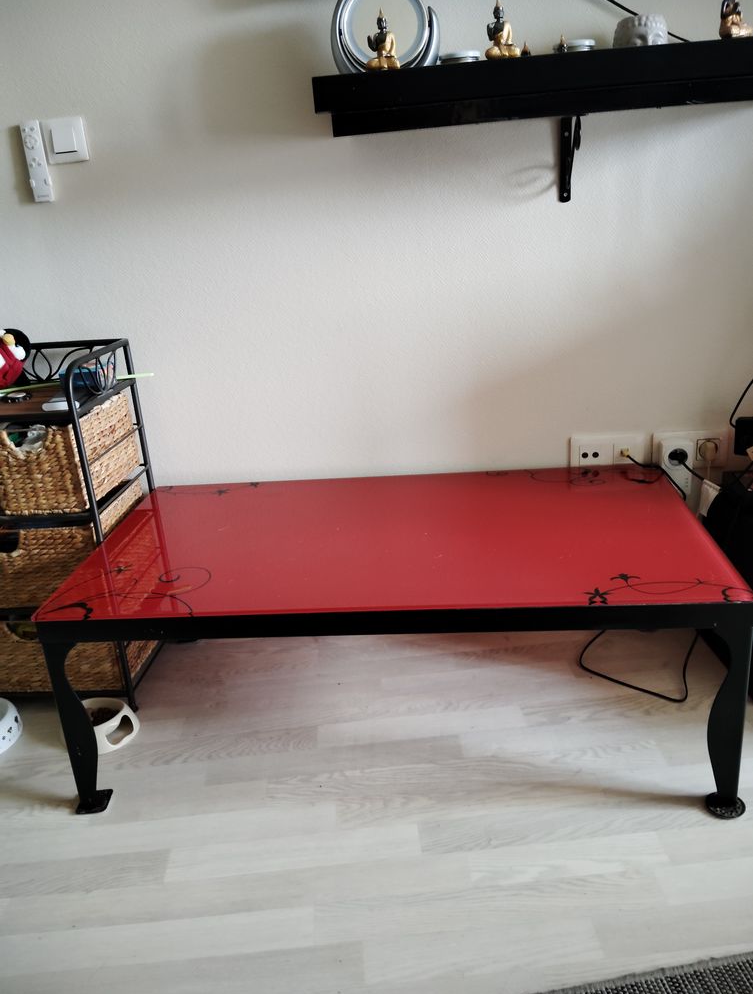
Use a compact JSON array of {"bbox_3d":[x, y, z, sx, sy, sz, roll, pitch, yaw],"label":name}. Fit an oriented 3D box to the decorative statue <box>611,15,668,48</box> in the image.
[{"bbox_3d":[0.452,-0.774,1.388,0.090,0.092,0.090,-6,20,-3],"label":"decorative statue"}]

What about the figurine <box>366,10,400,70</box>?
[{"bbox_3d":[0.012,-0.765,1.357,0.056,0.098,0.038,-3,20,5],"label":"figurine"}]

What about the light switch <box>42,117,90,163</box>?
[{"bbox_3d":[-0.622,-0.713,1.616,0.082,0.082,0.014,-3,20,5],"label":"light switch"}]

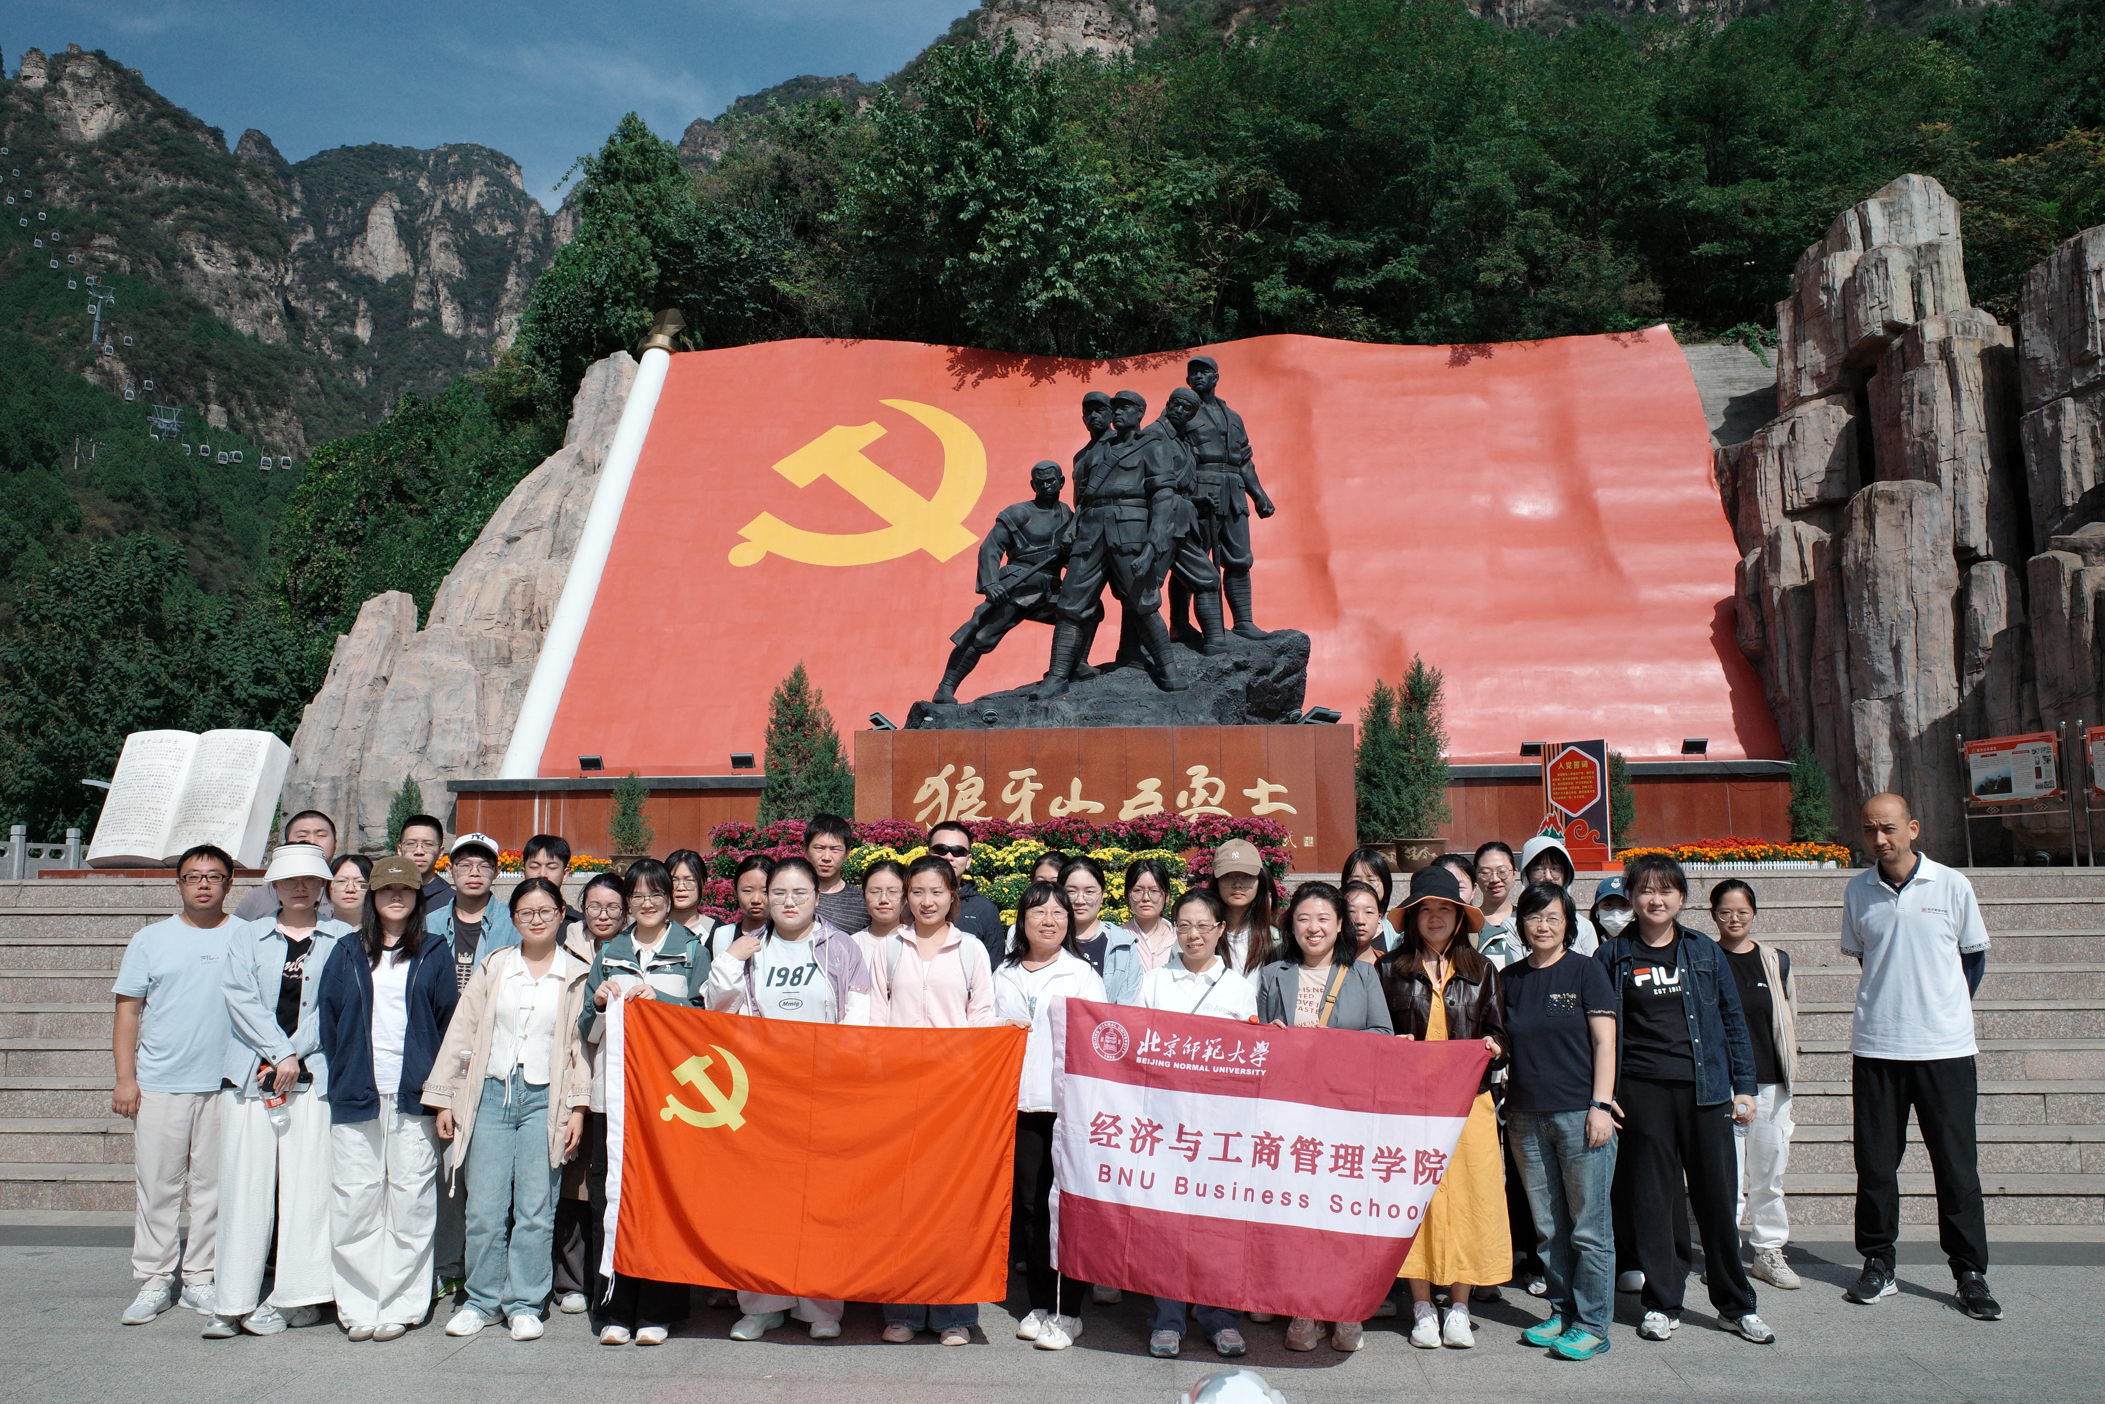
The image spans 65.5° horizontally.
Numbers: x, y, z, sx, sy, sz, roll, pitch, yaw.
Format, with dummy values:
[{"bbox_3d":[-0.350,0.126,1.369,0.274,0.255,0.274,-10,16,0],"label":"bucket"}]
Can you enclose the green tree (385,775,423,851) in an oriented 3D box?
[{"bbox_3d":[-9.246,1.602,23.476,0.657,1.131,0.600,-1,-7,4],"label":"green tree"}]

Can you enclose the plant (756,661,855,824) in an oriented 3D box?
[{"bbox_3d":[-2.679,0.515,17.890,1.147,1.948,1.100,-1,-7,4],"label":"plant"}]

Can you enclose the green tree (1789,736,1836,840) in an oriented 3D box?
[{"bbox_3d":[10.133,1.161,21.855,0.639,1.449,0.660,-1,-7,4],"label":"green tree"}]

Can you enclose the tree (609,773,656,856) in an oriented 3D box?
[{"bbox_3d":[-5.889,1.566,22.941,0.659,1.197,0.620,-1,-7,4],"label":"tree"}]

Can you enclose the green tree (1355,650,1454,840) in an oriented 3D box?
[{"bbox_3d":[3.689,0.479,17.243,1.009,1.981,1.050,-1,-7,4],"label":"green tree"}]

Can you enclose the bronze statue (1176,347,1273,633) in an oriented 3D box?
[{"bbox_3d":[1.964,-2.362,18.903,1.209,3.393,0.950,-2,-7,11],"label":"bronze statue"}]

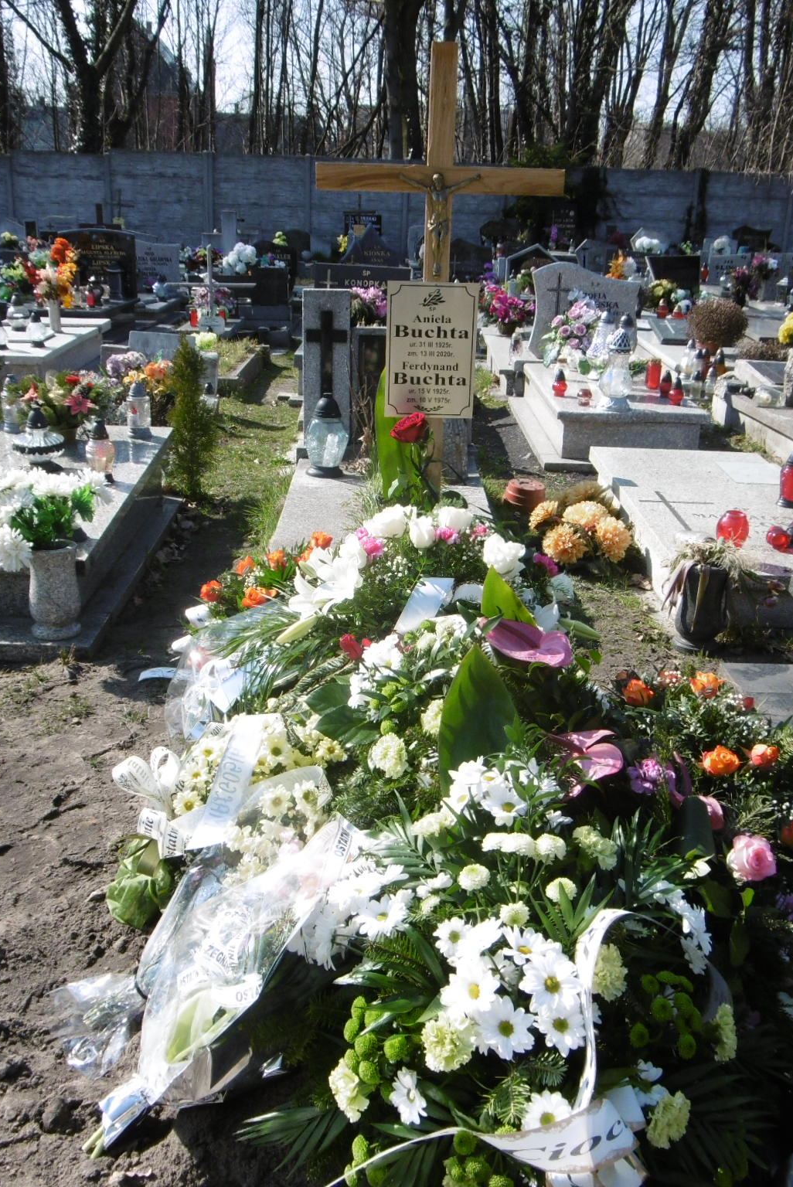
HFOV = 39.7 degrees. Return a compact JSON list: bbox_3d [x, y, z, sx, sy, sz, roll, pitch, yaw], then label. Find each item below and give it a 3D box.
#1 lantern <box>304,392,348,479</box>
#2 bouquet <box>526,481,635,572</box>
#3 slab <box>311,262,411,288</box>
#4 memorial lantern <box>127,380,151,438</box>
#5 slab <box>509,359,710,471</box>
[{"bbox_3d":[-0.329,-0.753,5.171,0.200,0.385,0.200,1,20,-2],"label":"lantern"},{"bbox_3d":[0.767,-0.271,4.654,0.440,0.270,0.420,1,20,0],"label":"bouquet"},{"bbox_3d":[-0.300,-2.678,9.931,0.850,0.570,0.130,1,20,0],"label":"slab"},{"bbox_3d":[-1.149,-0.825,4.888,0.105,0.240,0.105,1,20,0],"label":"memorial lantern"},{"bbox_3d":[1.342,-1.196,7.175,0.970,0.360,2.100,1,20,0],"label":"slab"}]

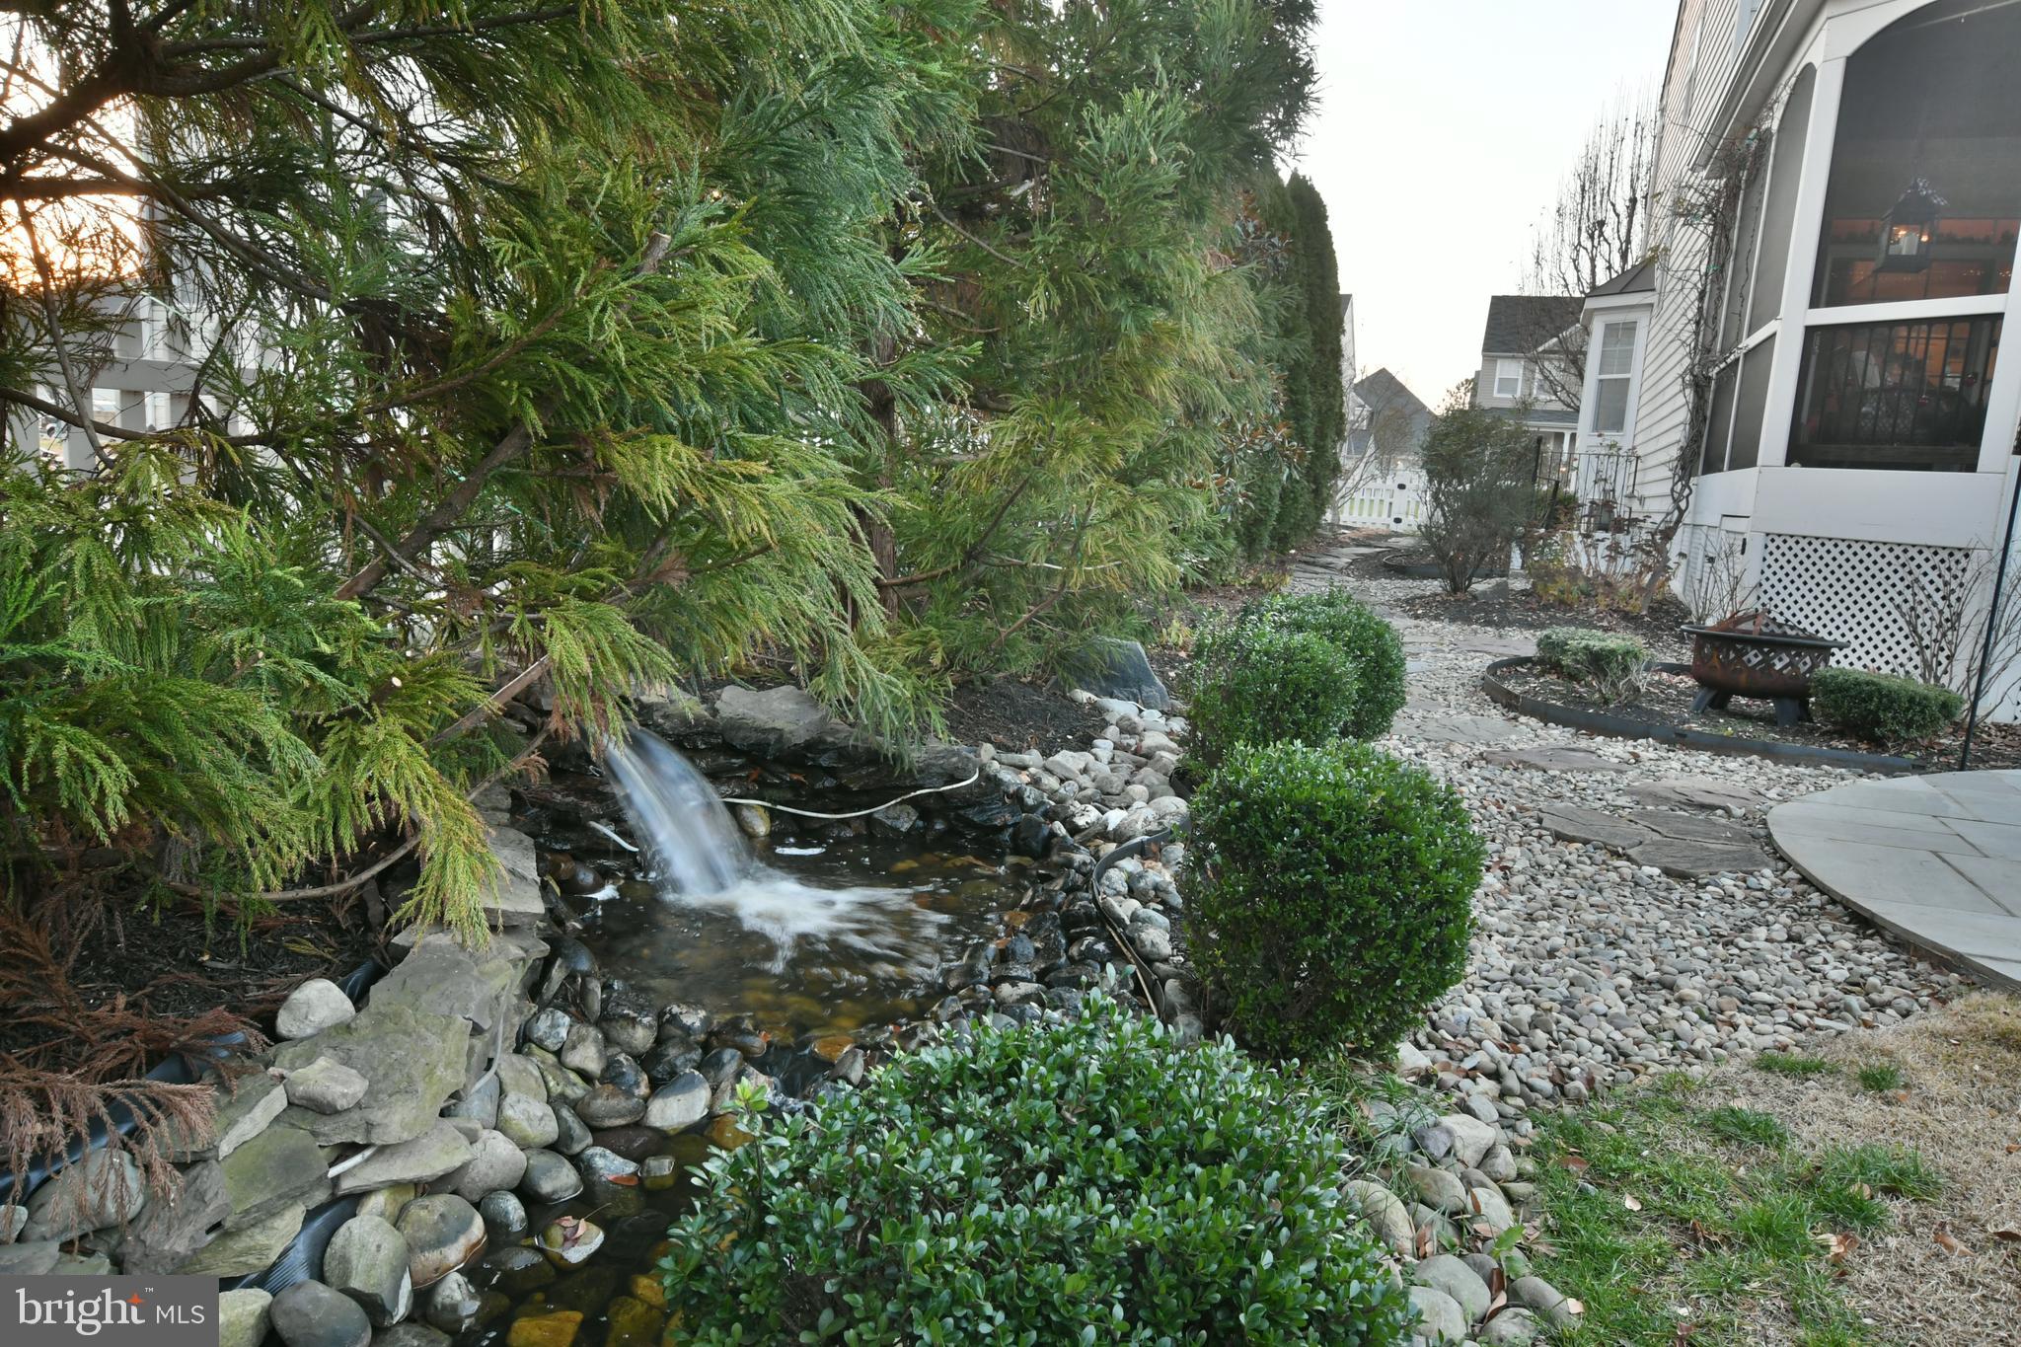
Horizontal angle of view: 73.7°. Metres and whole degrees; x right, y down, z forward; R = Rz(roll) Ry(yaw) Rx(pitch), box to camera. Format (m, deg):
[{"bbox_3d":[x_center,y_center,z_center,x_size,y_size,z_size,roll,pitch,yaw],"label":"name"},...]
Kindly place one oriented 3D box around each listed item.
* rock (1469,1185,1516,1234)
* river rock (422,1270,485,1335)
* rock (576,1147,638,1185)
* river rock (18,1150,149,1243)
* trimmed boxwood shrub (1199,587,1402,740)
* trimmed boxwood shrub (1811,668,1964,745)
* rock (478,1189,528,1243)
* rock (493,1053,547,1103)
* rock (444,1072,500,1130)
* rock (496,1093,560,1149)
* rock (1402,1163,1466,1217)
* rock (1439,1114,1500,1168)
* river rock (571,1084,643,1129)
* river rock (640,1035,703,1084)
[{"bbox_3d":[0.904,1.010,2.525,0.090,0.086,0.115,5,9,22],"label":"rock"},{"bbox_3d":[-0.896,1.011,2.162,0.099,0.094,0.096,0,9,-20],"label":"river rock"},{"bbox_3d":[-0.862,1.074,2.891,0.135,0.100,0.133,-1,9,-17],"label":"rock"},{"bbox_3d":[-1.396,0.787,2.032,0.160,0.105,0.123,-2,11,-35],"label":"river rock"},{"bbox_3d":[1.283,0.055,5.900,0.950,0.720,0.950,4,9,12],"label":"trimmed boxwood shrub"},{"bbox_3d":[4.924,0.184,7.590,0.730,0.330,0.620,4,9,0],"label":"trimmed boxwood shrub"},{"bbox_3d":[-0.900,0.960,2.386,0.084,0.086,0.089,4,9,0],"label":"rock"},{"bbox_3d":[-1.103,0.922,3.038,0.118,0.121,0.162,-1,9,-20],"label":"rock"},{"bbox_3d":[-1.052,0.838,2.636,0.117,0.099,0.111,0,9,-20],"label":"rock"},{"bbox_3d":[-0.924,0.858,2.582,0.113,0.091,0.108,4,9,0],"label":"rock"},{"bbox_3d":[0.757,0.917,2.398,0.127,0.073,0.093,11,11,39],"label":"rock"},{"bbox_3d":[0.872,0.889,2.561,0.114,0.081,0.102,6,9,15],"label":"rock"},{"bbox_3d":[-0.920,0.993,3.084,0.165,0.095,0.119,-1,9,-17],"label":"river rock"},{"bbox_3d":[-0.844,0.975,3.358,0.157,0.131,0.175,0,9,-14],"label":"river rock"}]

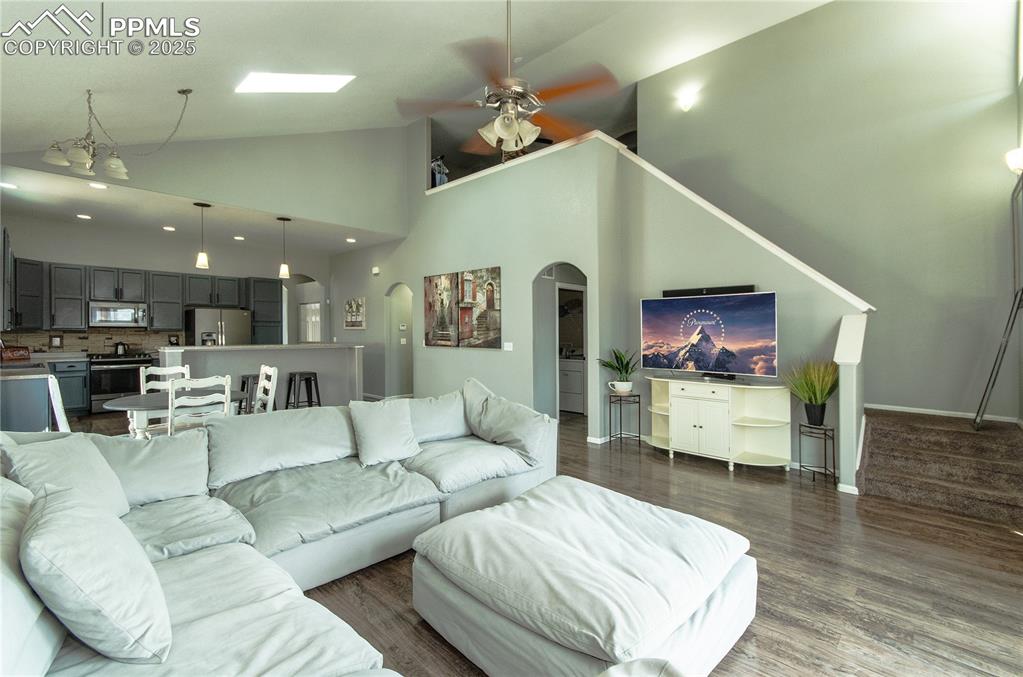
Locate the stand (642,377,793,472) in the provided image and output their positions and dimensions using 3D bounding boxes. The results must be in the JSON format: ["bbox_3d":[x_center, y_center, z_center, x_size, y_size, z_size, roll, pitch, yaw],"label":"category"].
[{"bbox_3d":[2.036,0.863,4.476,1.480,0.840,0.440,1,1,42],"label":"stand"}]

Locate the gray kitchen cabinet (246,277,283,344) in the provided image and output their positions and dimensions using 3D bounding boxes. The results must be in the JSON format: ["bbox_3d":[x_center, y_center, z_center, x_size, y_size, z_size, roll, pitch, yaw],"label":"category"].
[{"bbox_3d":[-5.260,-0.012,8.977,0.610,2.450,0.605,0,1,42],"label":"gray kitchen cabinet"}]

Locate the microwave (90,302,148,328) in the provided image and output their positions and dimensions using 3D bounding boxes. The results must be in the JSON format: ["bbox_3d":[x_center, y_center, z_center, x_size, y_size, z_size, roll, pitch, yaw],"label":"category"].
[{"bbox_3d":[-6.832,-0.396,7.391,0.400,0.415,0.745,0,1,42],"label":"microwave"}]

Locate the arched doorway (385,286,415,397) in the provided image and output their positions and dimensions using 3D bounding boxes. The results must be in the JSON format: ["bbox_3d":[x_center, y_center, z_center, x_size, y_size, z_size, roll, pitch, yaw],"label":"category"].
[{"bbox_3d":[-2.062,0.111,7.994,0.910,2.270,0.150,1,1,42],"label":"arched doorway"}]

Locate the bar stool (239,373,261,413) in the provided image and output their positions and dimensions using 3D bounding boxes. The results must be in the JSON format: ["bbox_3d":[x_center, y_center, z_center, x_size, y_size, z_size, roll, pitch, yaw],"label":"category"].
[{"bbox_3d":[-3.367,0.871,5.622,0.420,0.760,0.420,0,1,42],"label":"bar stool"}]

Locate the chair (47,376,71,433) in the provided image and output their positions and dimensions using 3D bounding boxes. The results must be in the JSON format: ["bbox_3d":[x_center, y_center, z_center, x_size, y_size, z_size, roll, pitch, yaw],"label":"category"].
[{"bbox_3d":[-3.399,0.785,3.469,0.450,1.000,0.530,1,1,42],"label":"chair"}]

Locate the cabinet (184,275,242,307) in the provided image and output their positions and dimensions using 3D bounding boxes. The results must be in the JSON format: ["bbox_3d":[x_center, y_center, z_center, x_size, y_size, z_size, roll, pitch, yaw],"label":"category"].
[{"bbox_3d":[-5.967,-0.923,8.488,0.340,0.590,0.970,1,1,42],"label":"cabinet"}]

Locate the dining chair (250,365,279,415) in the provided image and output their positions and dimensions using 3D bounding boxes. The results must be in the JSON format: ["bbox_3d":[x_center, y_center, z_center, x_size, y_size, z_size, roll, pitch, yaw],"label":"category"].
[{"bbox_3d":[-2.428,0.763,3.879,0.450,1.000,0.520,0,1,42],"label":"dining chair"}]

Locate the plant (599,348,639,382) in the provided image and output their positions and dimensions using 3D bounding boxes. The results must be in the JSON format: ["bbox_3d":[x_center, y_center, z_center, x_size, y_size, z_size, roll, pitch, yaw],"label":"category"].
[{"bbox_3d":[1.264,0.317,5.000,0.440,0.410,0.420,1,1,42],"label":"plant"}]

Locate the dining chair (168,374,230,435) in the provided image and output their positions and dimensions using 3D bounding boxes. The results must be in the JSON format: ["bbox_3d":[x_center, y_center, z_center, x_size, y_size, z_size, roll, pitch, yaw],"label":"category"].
[{"bbox_3d":[-2.455,0.788,3.310,0.530,1.000,0.450,1,1,42],"label":"dining chair"}]

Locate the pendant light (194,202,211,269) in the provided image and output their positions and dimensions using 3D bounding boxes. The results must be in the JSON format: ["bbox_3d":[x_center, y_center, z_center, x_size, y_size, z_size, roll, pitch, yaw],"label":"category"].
[{"bbox_3d":[-4.458,-1.468,6.139,0.190,0.940,0.190,0,1,42],"label":"pendant light"}]

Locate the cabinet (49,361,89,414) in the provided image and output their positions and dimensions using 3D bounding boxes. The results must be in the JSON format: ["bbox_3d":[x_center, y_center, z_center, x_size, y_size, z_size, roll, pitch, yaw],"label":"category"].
[{"bbox_3d":[-7.143,0.797,6.871,0.610,0.890,0.440,0,1,42],"label":"cabinet"}]

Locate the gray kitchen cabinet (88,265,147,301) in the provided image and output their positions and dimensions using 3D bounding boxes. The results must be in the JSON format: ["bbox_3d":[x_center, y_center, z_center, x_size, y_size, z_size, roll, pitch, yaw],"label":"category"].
[{"bbox_3d":[-6.857,-0.916,7.405,0.330,0.570,0.745,0,1,42],"label":"gray kitchen cabinet"}]

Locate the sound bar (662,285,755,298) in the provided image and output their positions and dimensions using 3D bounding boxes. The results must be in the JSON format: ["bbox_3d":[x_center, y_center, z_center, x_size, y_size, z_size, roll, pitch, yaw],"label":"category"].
[{"bbox_3d":[2.028,-0.493,4.421,0.895,0.078,0.090,0,1,42],"label":"sound bar"}]

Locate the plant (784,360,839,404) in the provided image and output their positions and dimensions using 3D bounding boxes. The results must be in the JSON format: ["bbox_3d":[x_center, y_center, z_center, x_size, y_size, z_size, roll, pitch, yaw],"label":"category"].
[{"bbox_3d":[2.721,0.400,3.870,0.480,0.410,0.460,1,1,42],"label":"plant"}]

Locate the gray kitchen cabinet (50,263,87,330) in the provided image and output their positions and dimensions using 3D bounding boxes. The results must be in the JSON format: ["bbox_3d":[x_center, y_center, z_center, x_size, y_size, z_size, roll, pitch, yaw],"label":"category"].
[{"bbox_3d":[-7.289,-0.671,7.009,0.340,1.060,0.410,1,1,42],"label":"gray kitchen cabinet"}]

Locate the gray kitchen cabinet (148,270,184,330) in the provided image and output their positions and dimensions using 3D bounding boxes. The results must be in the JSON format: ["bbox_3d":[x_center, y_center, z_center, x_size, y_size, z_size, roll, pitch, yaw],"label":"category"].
[{"bbox_3d":[-6.460,-0.679,7.938,0.340,1.060,0.500,1,1,42],"label":"gray kitchen cabinet"}]

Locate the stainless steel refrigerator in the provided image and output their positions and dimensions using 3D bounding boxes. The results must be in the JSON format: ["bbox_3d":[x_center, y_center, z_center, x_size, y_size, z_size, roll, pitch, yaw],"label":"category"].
[{"bbox_3d":[-5.771,0.348,8.376,0.780,1.780,0.920,1,1,42],"label":"stainless steel refrigerator"}]

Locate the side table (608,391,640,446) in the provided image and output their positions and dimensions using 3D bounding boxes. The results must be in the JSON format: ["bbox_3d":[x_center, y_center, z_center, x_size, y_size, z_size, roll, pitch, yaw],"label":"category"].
[{"bbox_3d":[1.353,0.977,5.026,0.270,0.600,0.270,1,1,42],"label":"side table"}]

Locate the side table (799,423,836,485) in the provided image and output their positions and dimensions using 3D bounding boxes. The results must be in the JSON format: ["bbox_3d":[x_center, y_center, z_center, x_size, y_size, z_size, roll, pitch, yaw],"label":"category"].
[{"bbox_3d":[2.792,1.039,3.876,0.260,0.500,0.220,1,1,42],"label":"side table"}]

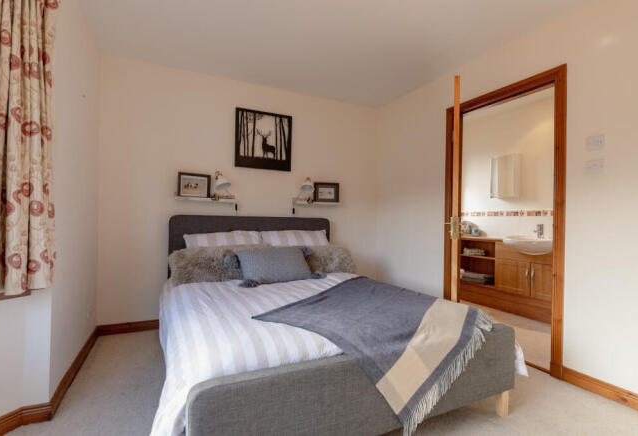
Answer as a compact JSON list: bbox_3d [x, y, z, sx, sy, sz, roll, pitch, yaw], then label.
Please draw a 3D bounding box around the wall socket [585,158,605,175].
[{"bbox_3d":[1.674,-0.304,1.875,0.012,0.089,0.087,1,0,-26],"label":"wall socket"}]

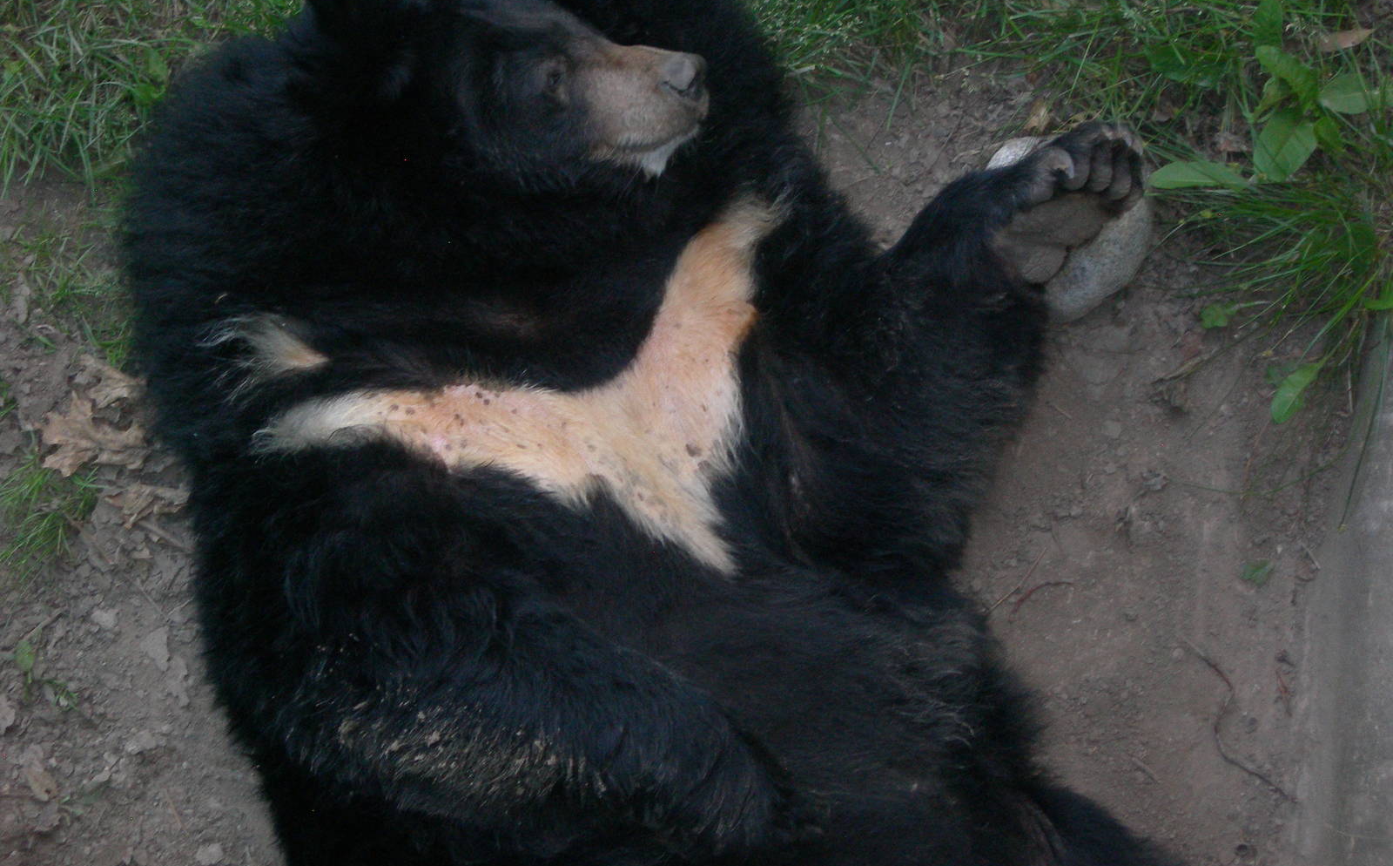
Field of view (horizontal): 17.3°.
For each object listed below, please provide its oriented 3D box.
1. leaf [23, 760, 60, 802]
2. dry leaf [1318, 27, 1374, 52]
[{"bbox_3d":[-0.664,0.355,4.665,0.027,0.012,0.042,-19,54,-15],"label":"leaf"},{"bbox_3d":[0.745,-0.450,5.261,0.072,0.015,0.020,-18,54,-13],"label":"dry leaf"}]

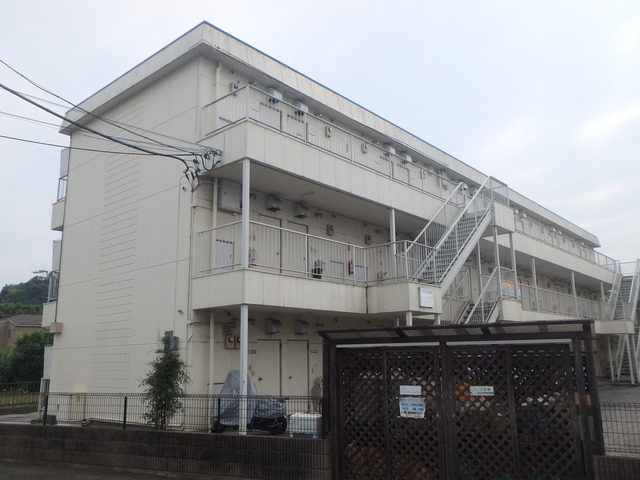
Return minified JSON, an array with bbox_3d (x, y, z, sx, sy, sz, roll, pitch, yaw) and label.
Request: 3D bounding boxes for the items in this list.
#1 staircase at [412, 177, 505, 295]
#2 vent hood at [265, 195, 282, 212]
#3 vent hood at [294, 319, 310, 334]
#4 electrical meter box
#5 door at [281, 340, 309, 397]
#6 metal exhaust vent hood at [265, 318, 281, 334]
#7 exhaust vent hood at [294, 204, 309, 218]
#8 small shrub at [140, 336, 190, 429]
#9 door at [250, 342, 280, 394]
[{"bbox_3d":[3.979,-0.224,16.030,1.080,4.220,4.000,-11,-16,40],"label":"staircase"},{"bbox_3d":[-1.157,-0.929,13.484,0.250,0.350,0.280,-11,-16,40],"label":"vent hood"},{"bbox_3d":[-0.441,2.201,13.682,0.270,0.380,0.300,-11,-16,40],"label":"vent hood"},{"bbox_3d":[-2.068,-1.022,12.493,0.180,0.730,0.580,-11,-16,40],"label":"electrical meter box"},{"bbox_3d":[-0.530,3.431,13.432,0.080,1.820,0.800,-11,-16,40],"label":"door"},{"bbox_3d":[-1.162,2.135,13.275,0.250,0.320,0.300,-11,-16,40],"label":"metal exhaust vent hood"},{"bbox_3d":[-0.488,-0.789,14.267,0.270,0.330,0.290,-11,-16,40],"label":"exhaust vent hood"},{"bbox_3d":[-3.054,2.837,10.600,0.820,1.800,0.860,-11,-16,40],"label":"small shrub"},{"bbox_3d":[-1.188,3.285,12.695,0.080,1.820,0.800,-11,-16,40],"label":"door"}]

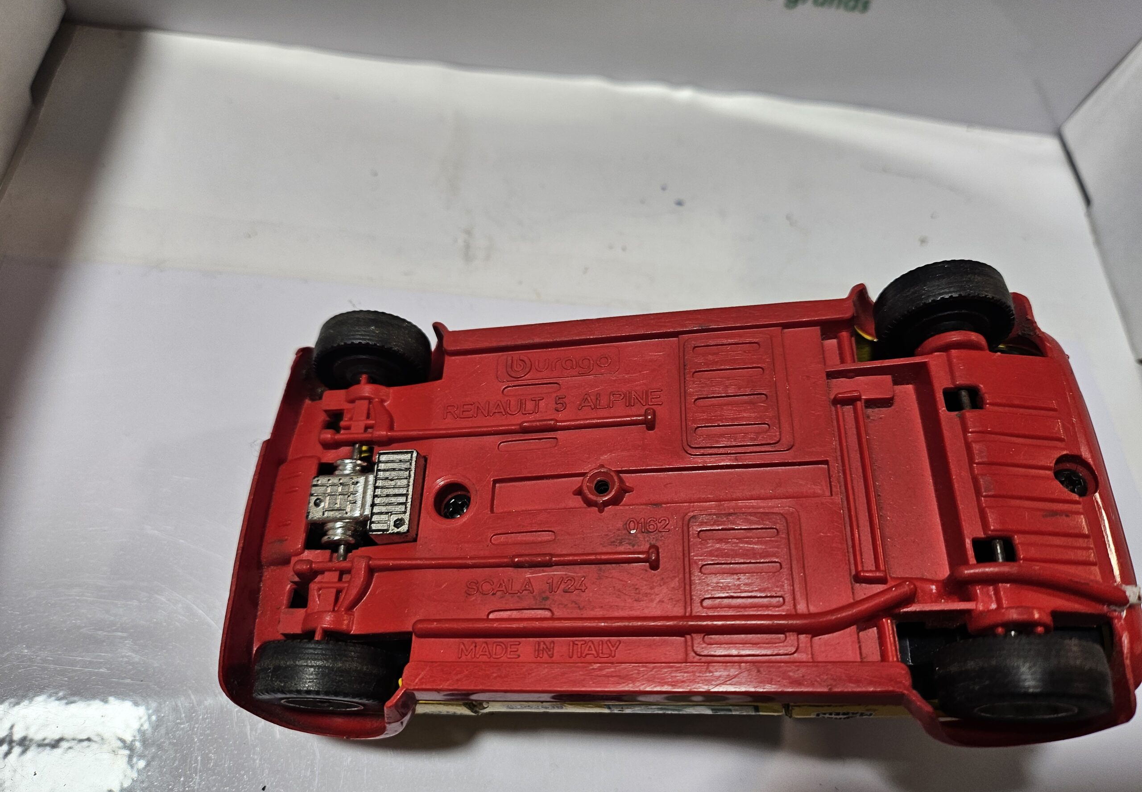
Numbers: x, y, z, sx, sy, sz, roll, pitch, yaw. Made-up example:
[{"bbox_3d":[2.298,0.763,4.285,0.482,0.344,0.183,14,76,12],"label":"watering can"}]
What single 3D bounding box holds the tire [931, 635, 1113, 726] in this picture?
[{"bbox_3d":[0.061,0.038,0.107,0.021,0.021,0.008,-4,63,10],"label":"tire"}]

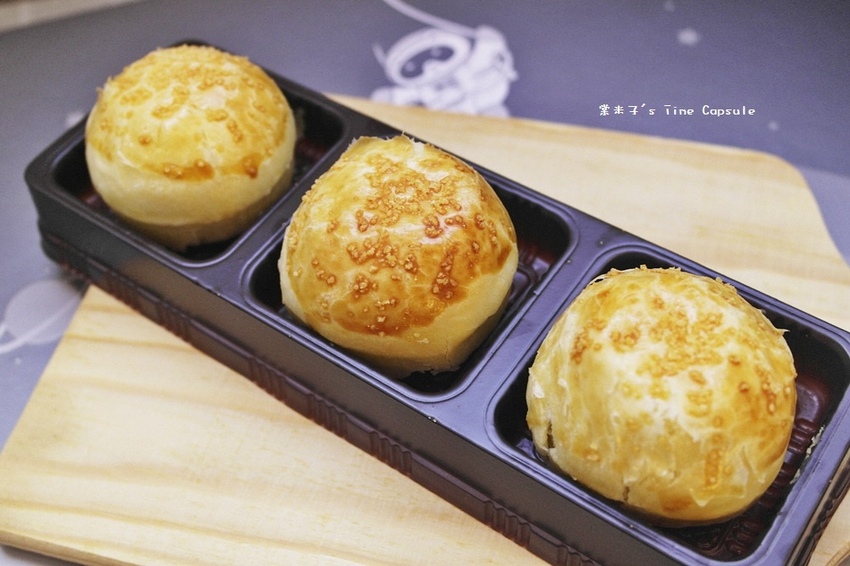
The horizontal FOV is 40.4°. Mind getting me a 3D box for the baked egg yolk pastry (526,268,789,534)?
[{"bbox_3d":[0.050,0.021,0.246,0.058,0.044,0.058,-4,53,5],"label":"baked egg yolk pastry"}]

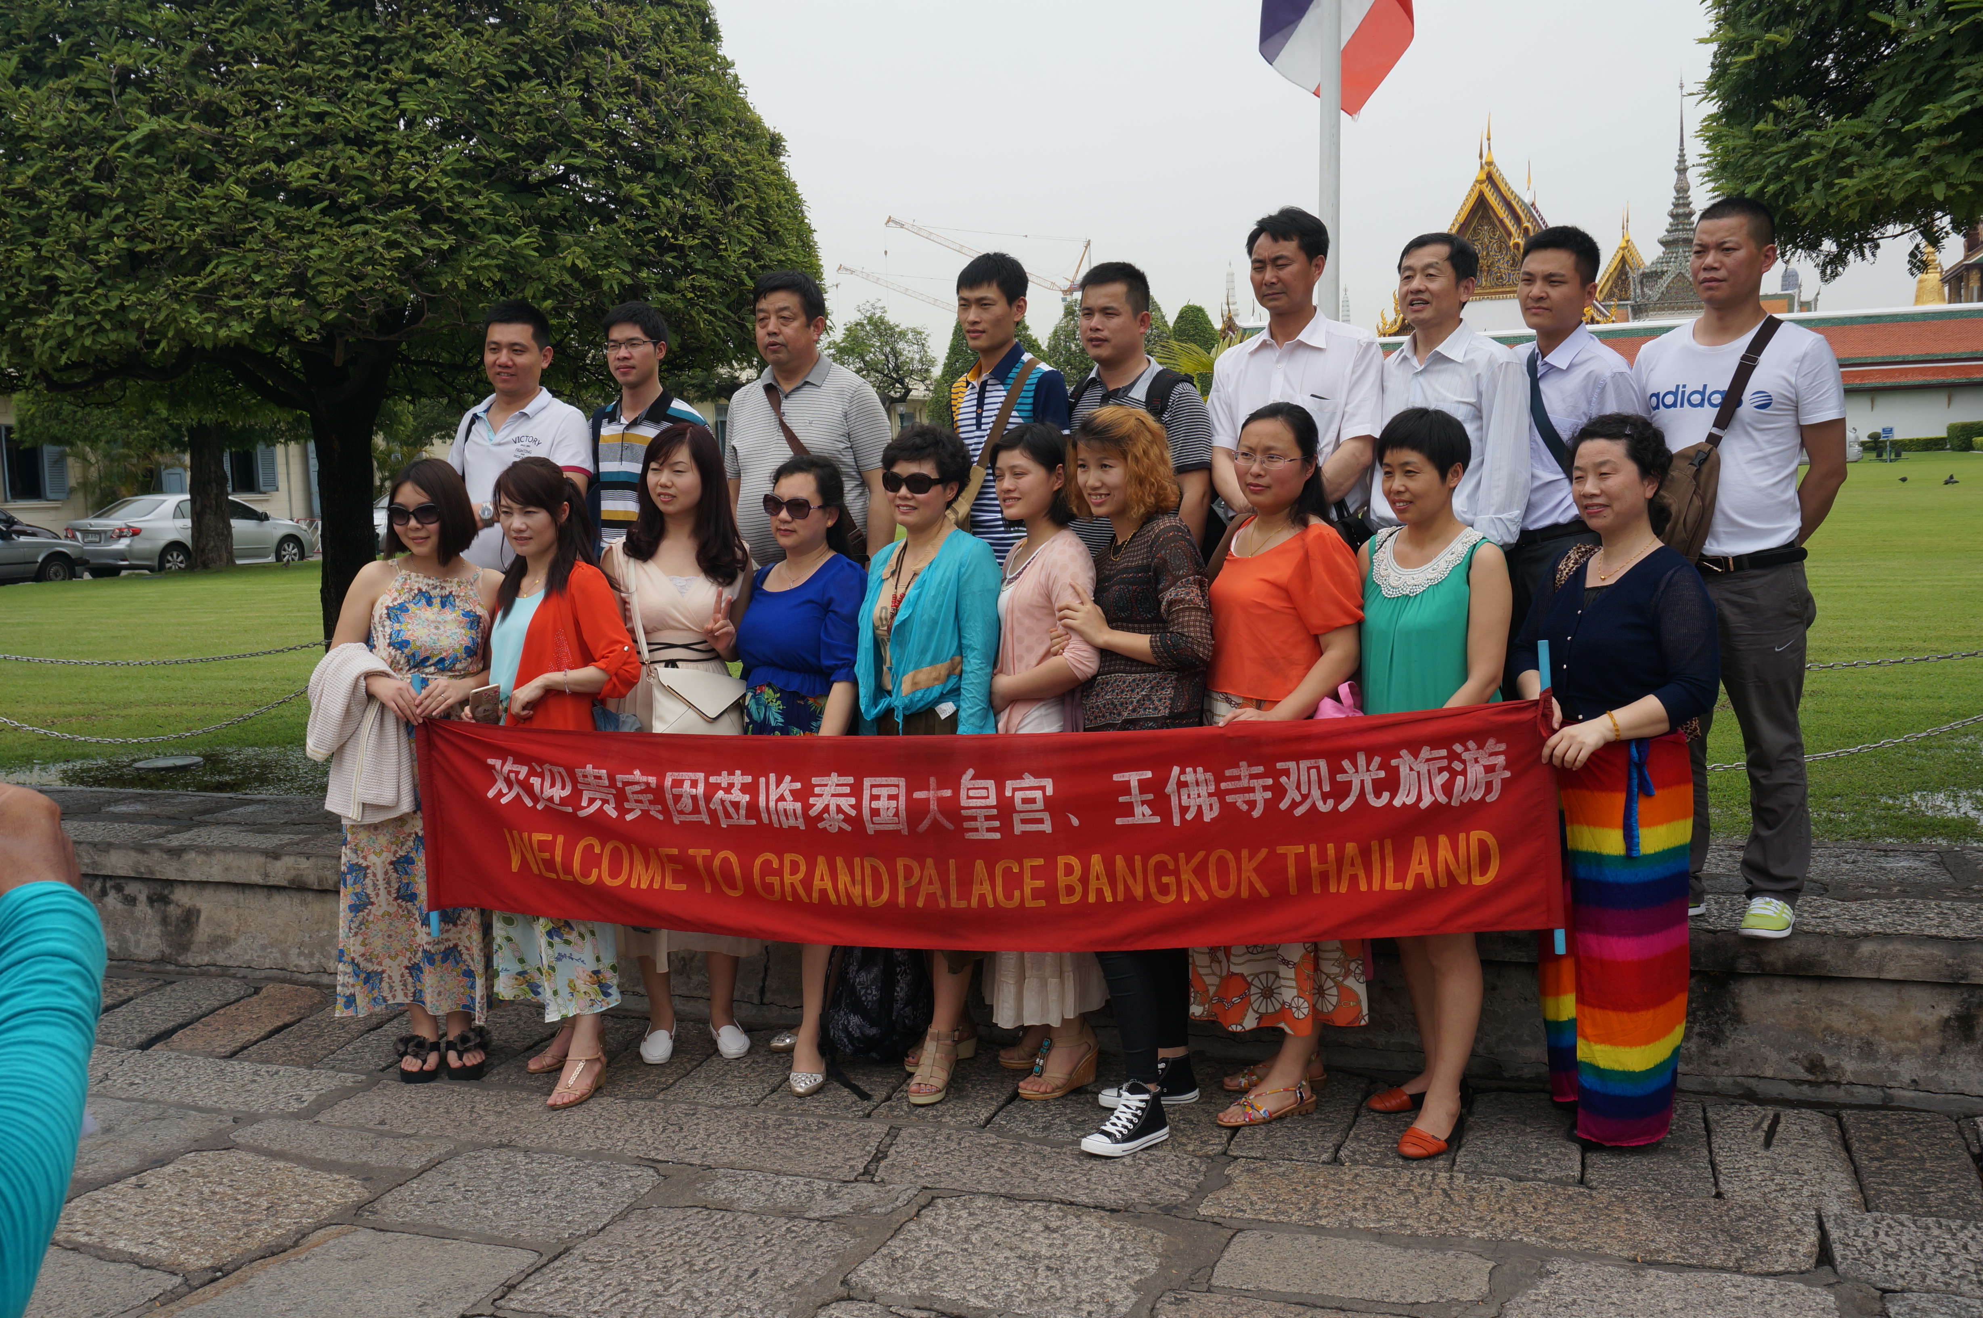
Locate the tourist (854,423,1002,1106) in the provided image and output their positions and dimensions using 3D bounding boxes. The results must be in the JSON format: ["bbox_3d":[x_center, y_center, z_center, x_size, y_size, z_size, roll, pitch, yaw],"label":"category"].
[{"bbox_3d":[-0.167,0.244,4.270,0.410,1.659,0.300,2,8,25],"label":"tourist"}]

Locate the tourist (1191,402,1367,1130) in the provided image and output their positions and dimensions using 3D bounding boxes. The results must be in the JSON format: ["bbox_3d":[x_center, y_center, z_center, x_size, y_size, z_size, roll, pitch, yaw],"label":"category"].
[{"bbox_3d":[0.682,0.235,4.102,0.440,1.689,0.330,5,9,41],"label":"tourist"}]

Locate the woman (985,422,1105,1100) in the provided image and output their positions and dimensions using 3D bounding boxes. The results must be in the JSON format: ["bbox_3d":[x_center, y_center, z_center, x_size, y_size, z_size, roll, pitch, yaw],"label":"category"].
[{"bbox_3d":[0.128,0.239,4.223,0.300,1.642,0.390,-8,9,-44],"label":"woman"}]

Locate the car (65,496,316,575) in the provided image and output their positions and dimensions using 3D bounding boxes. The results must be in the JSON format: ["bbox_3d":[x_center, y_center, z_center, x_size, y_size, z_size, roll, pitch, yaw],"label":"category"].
[{"bbox_3d":[-14.762,-2.353,31.833,1.760,1.470,4.540,2,7,24],"label":"car"}]

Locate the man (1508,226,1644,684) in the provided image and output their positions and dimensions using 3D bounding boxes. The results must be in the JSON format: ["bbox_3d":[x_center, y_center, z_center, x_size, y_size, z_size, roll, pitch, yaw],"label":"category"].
[{"bbox_3d":[1.466,-0.233,4.295,0.460,1.680,0.300,4,8,42],"label":"man"}]

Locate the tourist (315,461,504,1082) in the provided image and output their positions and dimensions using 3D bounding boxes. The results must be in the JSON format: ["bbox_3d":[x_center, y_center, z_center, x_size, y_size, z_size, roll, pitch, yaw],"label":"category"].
[{"bbox_3d":[-1.510,0.276,4.436,0.460,1.588,0.320,-2,7,-5],"label":"tourist"}]

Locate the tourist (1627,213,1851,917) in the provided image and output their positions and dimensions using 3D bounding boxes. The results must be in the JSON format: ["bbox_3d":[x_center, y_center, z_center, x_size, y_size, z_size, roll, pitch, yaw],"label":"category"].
[{"bbox_3d":[1.762,-0.222,4.026,0.490,1.700,0.330,3,8,38],"label":"tourist"}]

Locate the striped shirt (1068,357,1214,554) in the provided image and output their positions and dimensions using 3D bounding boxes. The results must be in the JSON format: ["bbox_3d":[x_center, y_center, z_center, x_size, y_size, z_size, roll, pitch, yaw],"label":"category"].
[{"bbox_3d":[0.388,-0.453,4.564,0.460,0.700,0.280,3,8,27],"label":"striped shirt"}]

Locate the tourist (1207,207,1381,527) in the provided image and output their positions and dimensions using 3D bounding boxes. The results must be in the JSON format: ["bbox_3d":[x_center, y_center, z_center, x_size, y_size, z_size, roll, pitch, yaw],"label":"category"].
[{"bbox_3d":[0.752,-0.228,4.213,0.470,1.730,0.300,1,7,25],"label":"tourist"}]

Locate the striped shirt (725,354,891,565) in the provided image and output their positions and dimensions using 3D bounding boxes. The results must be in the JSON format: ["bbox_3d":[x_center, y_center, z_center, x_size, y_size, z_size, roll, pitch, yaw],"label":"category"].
[{"bbox_3d":[-0.525,-0.516,4.921,0.480,0.690,0.310,1,7,17],"label":"striped shirt"}]

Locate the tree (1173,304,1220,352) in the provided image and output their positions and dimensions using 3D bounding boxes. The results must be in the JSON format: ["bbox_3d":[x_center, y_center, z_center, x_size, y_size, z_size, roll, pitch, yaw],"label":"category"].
[{"bbox_3d":[6.031,-7.601,50.328,1.900,5.720,1.900,-1,7,0],"label":"tree"}]

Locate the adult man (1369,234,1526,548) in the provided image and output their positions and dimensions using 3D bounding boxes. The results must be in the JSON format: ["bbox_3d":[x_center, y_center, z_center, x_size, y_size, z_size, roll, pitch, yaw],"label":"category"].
[{"bbox_3d":[1.161,-0.219,4.296,0.470,1.670,0.300,3,8,36],"label":"adult man"}]

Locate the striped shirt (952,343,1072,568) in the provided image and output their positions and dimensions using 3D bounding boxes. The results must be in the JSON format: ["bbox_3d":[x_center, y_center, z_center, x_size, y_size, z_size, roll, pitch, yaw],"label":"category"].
[{"bbox_3d":[0.046,-0.506,4.649,0.450,0.700,0.270,4,9,35],"label":"striped shirt"}]

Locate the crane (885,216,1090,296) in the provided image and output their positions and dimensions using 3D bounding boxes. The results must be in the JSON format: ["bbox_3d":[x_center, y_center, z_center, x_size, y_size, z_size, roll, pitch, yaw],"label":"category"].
[{"bbox_3d":[0.800,-73.958,402.268,50.000,61.486,7.000,-2,6,0],"label":"crane"}]

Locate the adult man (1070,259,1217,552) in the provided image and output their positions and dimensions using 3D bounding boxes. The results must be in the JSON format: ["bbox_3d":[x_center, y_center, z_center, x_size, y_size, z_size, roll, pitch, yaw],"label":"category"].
[{"bbox_3d":[0.392,-0.216,4.593,0.480,1.675,0.310,3,8,27],"label":"adult man"}]

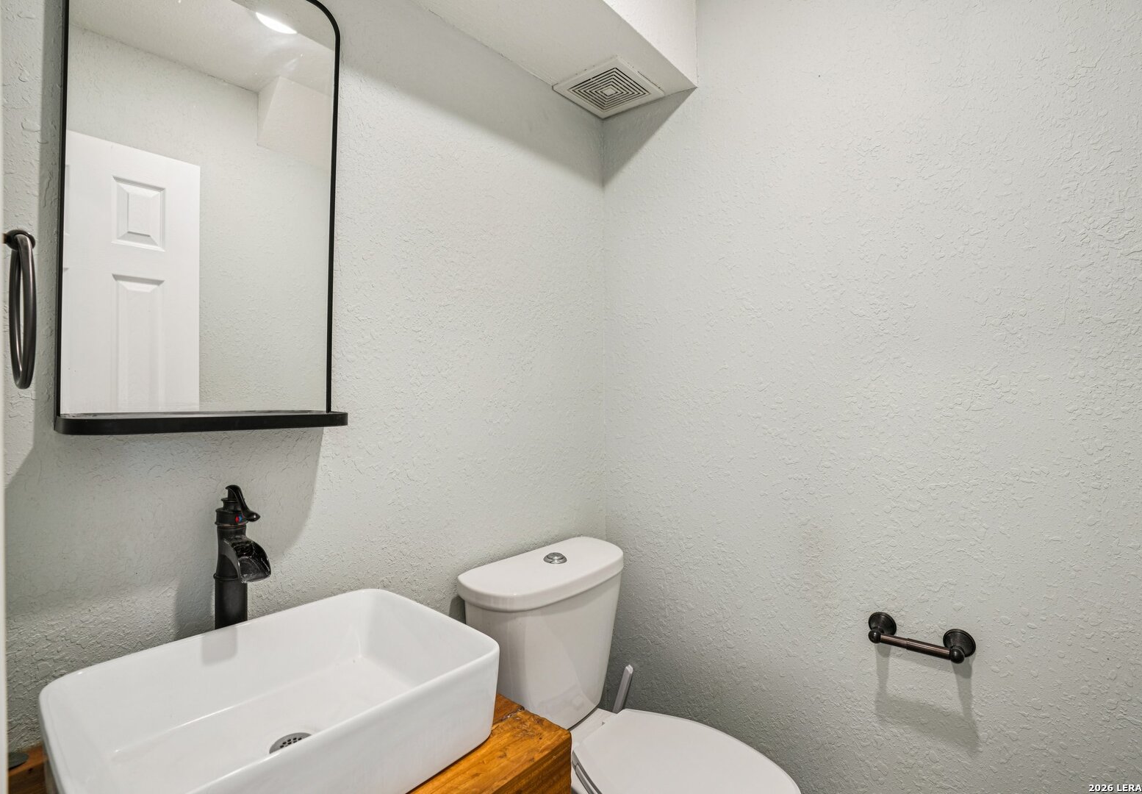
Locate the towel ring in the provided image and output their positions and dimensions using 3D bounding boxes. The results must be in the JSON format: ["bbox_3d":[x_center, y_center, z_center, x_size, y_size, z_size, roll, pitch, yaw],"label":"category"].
[{"bbox_3d":[-0.575,-0.097,0.518,0.158,0.178,0.080,0,0,40],"label":"towel ring"}]

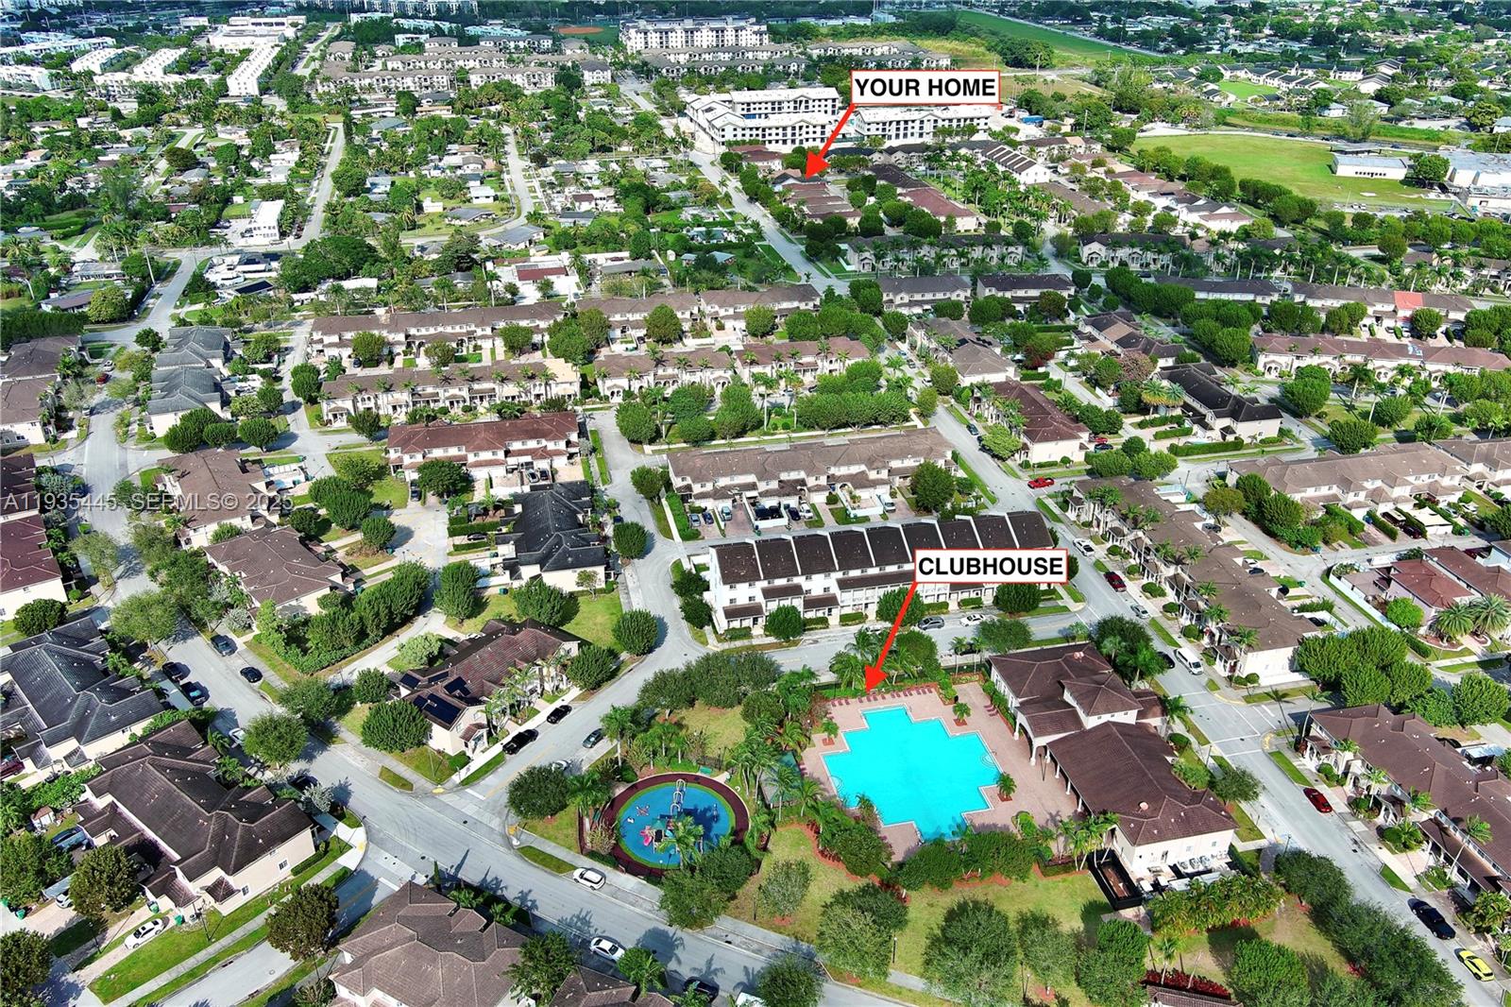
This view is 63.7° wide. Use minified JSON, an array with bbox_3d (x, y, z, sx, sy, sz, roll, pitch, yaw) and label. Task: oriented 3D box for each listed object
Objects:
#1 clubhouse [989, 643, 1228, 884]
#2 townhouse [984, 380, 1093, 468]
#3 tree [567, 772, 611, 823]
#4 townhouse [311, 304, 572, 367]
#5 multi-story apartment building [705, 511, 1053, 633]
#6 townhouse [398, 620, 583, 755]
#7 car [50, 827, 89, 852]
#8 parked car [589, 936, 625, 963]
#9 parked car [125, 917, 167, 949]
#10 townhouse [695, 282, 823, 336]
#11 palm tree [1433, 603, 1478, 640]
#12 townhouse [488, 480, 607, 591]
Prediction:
[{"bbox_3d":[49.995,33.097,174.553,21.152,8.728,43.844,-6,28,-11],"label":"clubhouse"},{"bbox_3d":[62.757,-19.746,275.870,18.995,8.009,34.705,-6,28,-11],"label":"townhouse"},{"bbox_3d":[-22.030,39.780,159.970,5.500,7.300,5.500,-6,28,-11],"label":"tree"},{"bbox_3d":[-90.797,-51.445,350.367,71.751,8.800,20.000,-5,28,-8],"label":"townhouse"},{"bbox_3d":[23.670,11.040,228.910,63.300,12.700,16.200,-6,28,-11],"label":"multi-story apartment building"},{"bbox_3d":[-42.854,26.362,188.926,21.049,8.009,27.826,18,33,30],"label":"townhouse"},{"bbox_3d":[-89.410,43.820,158.800,1.900,1.600,4.600,19,33,33],"label":"car"},{"bbox_3d":[-17.320,52.060,142.530,4.750,1.450,1.850,12,30,23],"label":"parked car"},{"bbox_3d":[-74.250,51.961,147.482,1.820,1.450,4.700,22,35,36],"label":"parked car"},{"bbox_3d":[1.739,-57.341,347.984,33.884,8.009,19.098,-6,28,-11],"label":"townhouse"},{"bbox_3d":[120.832,21.052,210.405,7.700,7.000,7.700,-6,28,-10],"label":"palm tree"},{"bbox_3d":[-40.243,5.358,240.602,20.000,8.800,37.600,-6,28,-11],"label":"townhouse"}]

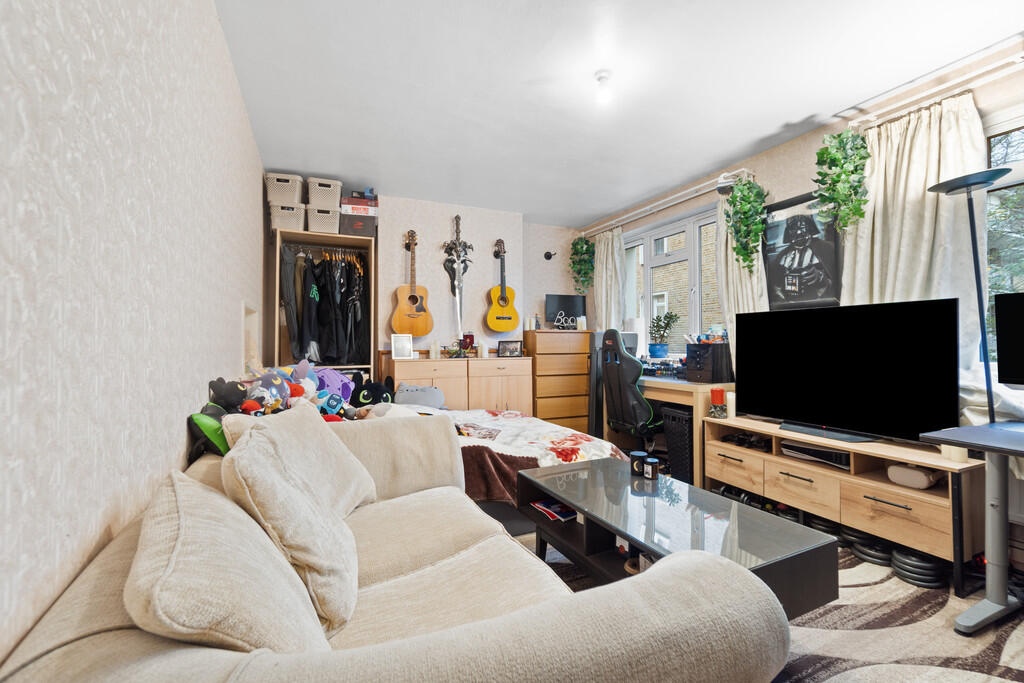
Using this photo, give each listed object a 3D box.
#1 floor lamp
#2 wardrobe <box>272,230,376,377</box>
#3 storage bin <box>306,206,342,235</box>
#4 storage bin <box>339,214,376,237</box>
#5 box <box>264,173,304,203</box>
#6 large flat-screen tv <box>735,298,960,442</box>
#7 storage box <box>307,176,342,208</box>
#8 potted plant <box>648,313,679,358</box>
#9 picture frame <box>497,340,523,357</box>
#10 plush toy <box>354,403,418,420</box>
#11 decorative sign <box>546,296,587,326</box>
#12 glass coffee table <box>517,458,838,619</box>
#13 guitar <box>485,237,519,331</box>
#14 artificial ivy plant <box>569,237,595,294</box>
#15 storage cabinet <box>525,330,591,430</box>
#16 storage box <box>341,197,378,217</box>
[{"bbox_3d":[2.030,0.180,1.860,0.280,1.840,0.280,0,0,-25],"label":"floor lamp"},{"bbox_3d":[-1.731,0.094,3.992,0.792,2.077,0.500,0,0,-25],"label":"wardrobe"},{"bbox_3d":[-1.630,-1.006,3.698,0.265,0.222,0.360,0,0,-23],"label":"storage bin"},{"bbox_3d":[-1.457,-1.059,4.019,0.308,0.189,0.280,0,0,-25],"label":"storage bin"},{"bbox_3d":[-1.867,-1.226,3.553,0.265,0.222,0.360,0,0,-18],"label":"box"},{"bbox_3d":[1.941,0.184,2.650,0.202,0.786,1.222,0,0,-25],"label":"large flat-screen tv"},{"bbox_3d":[-1.615,-1.228,3.683,0.265,0.222,0.360,0,0,-22],"label":"storage box"},{"bbox_3d":[1.491,-0.059,4.200,0.250,0.453,0.270,0,0,0],"label":"potted plant"},{"bbox_3d":[-0.014,0.085,4.538,0.281,0.170,0.050,0,0,-25],"label":"picture frame"},{"bbox_3d":[-0.800,0.460,2.750,0.380,0.180,0.220,0,0,-6],"label":"plush toy"},{"bbox_3d":[0.630,-0.325,4.982,0.550,0.420,0.180,0,0,-22],"label":"decorative sign"},{"bbox_3d":[0.575,0.907,1.852,0.619,0.450,1.159,0,0,-27],"label":"glass coffee table"},{"bbox_3d":[-0.110,-0.599,4.590,0.372,0.995,0.120,0,0,-25],"label":"guitar"},{"bbox_3d":[0.847,-0.926,5.200,0.270,0.707,0.230,0,0,-25],"label":"artificial ivy plant"},{"bbox_3d":[0.485,0.498,4.963,0.715,1.224,0.450,0,0,-24],"label":"storage cabinet"},{"bbox_3d":[-1.441,-1.229,4.021,0.317,0.163,0.270,0,0,-25],"label":"storage box"}]

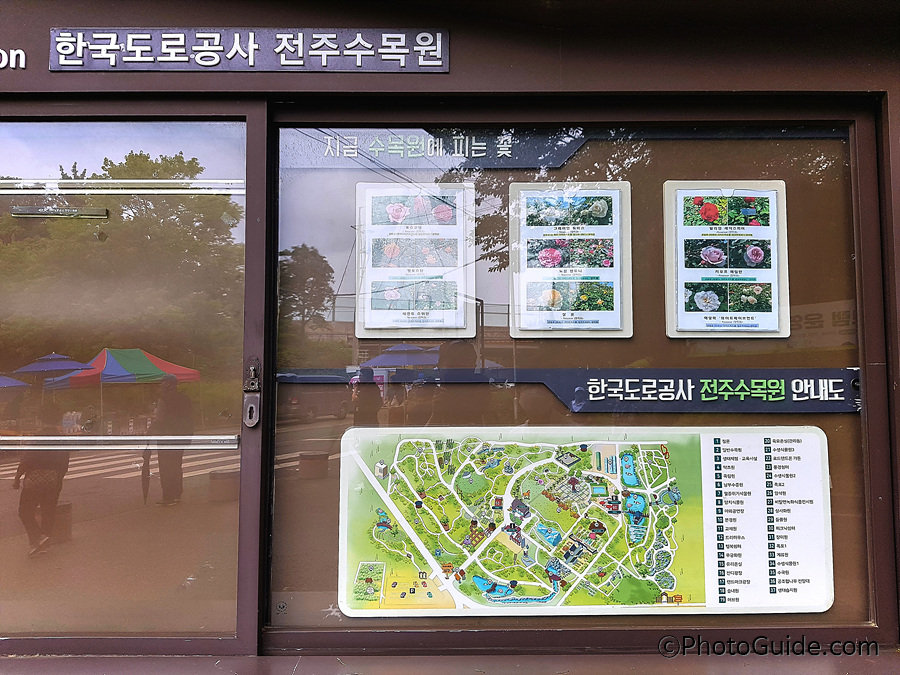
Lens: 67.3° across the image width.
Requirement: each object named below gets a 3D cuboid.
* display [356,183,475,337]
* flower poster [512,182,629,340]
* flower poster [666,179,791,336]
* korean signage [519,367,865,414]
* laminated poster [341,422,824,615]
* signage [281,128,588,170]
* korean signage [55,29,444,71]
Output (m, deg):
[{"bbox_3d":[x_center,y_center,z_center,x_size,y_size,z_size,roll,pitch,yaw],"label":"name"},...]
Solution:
[{"bbox_3d":[-0.072,-0.162,1.433,0.252,0.330,0.020,0,-4,-1],"label":"display"},{"bbox_3d":[0.256,-0.163,1.436,0.258,0.332,0.020,0,-4,-1],"label":"flower poster"},{"bbox_3d":[0.585,-0.165,1.440,0.261,0.337,0.020,0,-4,-1],"label":"flower poster"},{"bbox_3d":[0.513,0.113,1.428,0.705,0.094,0.010,0,-4,-1],"label":"korean signage"},{"bbox_3d":[0.283,0.379,1.406,1.018,0.382,0.015,0,-4,-1],"label":"laminated poster"},{"bbox_3d":[-0.033,-0.405,1.457,0.661,0.090,0.010,0,-4,-1],"label":"signage"},{"bbox_3d":[-0.404,-0.579,1.378,0.805,0.090,0.020,0,-4,-1],"label":"korean signage"}]

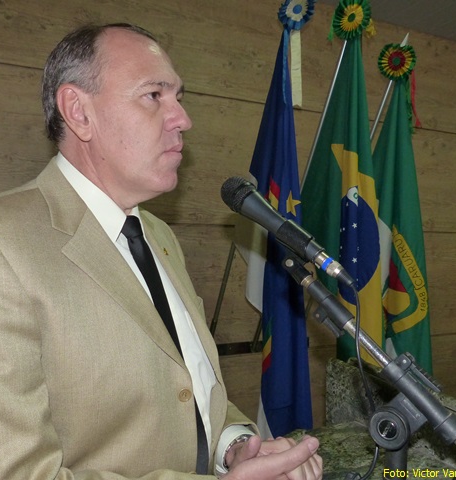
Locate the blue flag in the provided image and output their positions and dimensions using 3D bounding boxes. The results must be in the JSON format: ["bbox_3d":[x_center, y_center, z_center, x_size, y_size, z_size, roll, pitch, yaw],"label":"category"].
[{"bbox_3d":[0.215,-0.029,2.050,0.320,1.840,0.220,0,-2,-5],"label":"blue flag"}]

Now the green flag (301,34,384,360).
[{"bbox_3d":[0.537,-0.056,2.150,0.370,1.830,0.240,0,-2,-5],"label":"green flag"}]

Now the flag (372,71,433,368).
[{"bbox_3d":[0.845,0.030,2.280,0.340,1.760,0.220,0,-2,-5],"label":"flag"}]

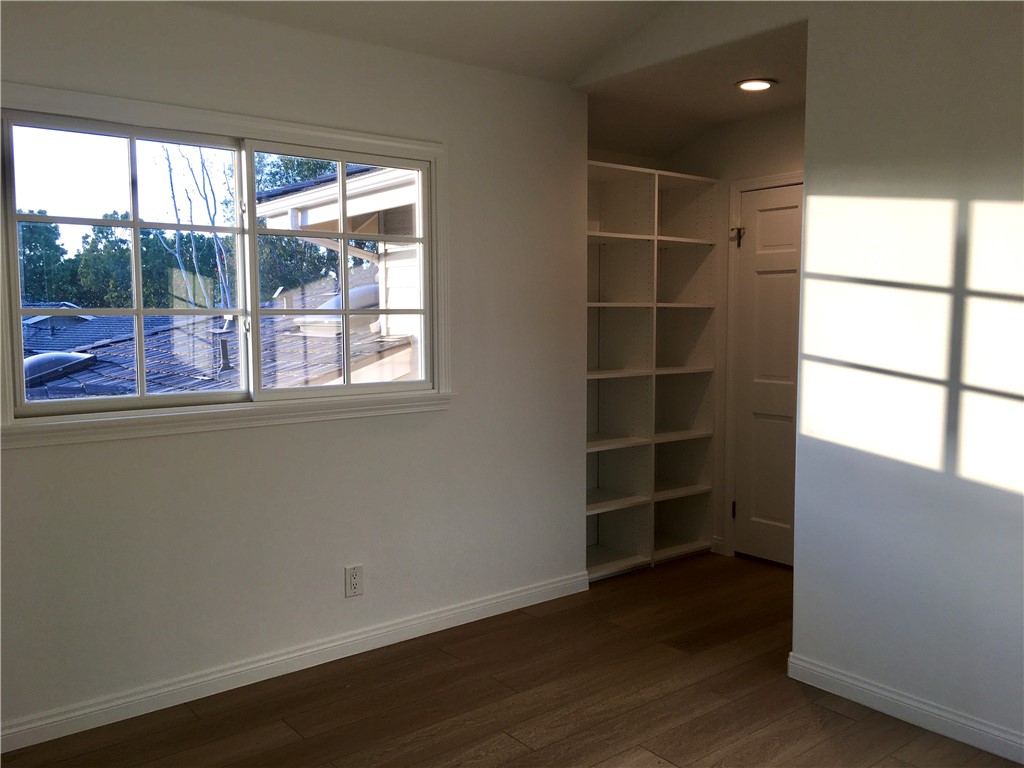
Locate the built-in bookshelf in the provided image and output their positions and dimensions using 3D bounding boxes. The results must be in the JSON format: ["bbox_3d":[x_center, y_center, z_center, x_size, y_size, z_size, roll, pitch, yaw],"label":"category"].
[{"bbox_3d":[0.632,-0.070,4.730,1.029,2.119,0.417,-4,6,-38],"label":"built-in bookshelf"}]

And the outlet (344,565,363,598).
[{"bbox_3d":[-0.636,0.797,3.464,0.079,0.124,0.010,-4,6,-38],"label":"outlet"}]

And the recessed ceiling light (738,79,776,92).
[{"bbox_3d":[1.124,-1.373,3.945,0.187,0.025,0.187,0,5,0],"label":"recessed ceiling light"}]

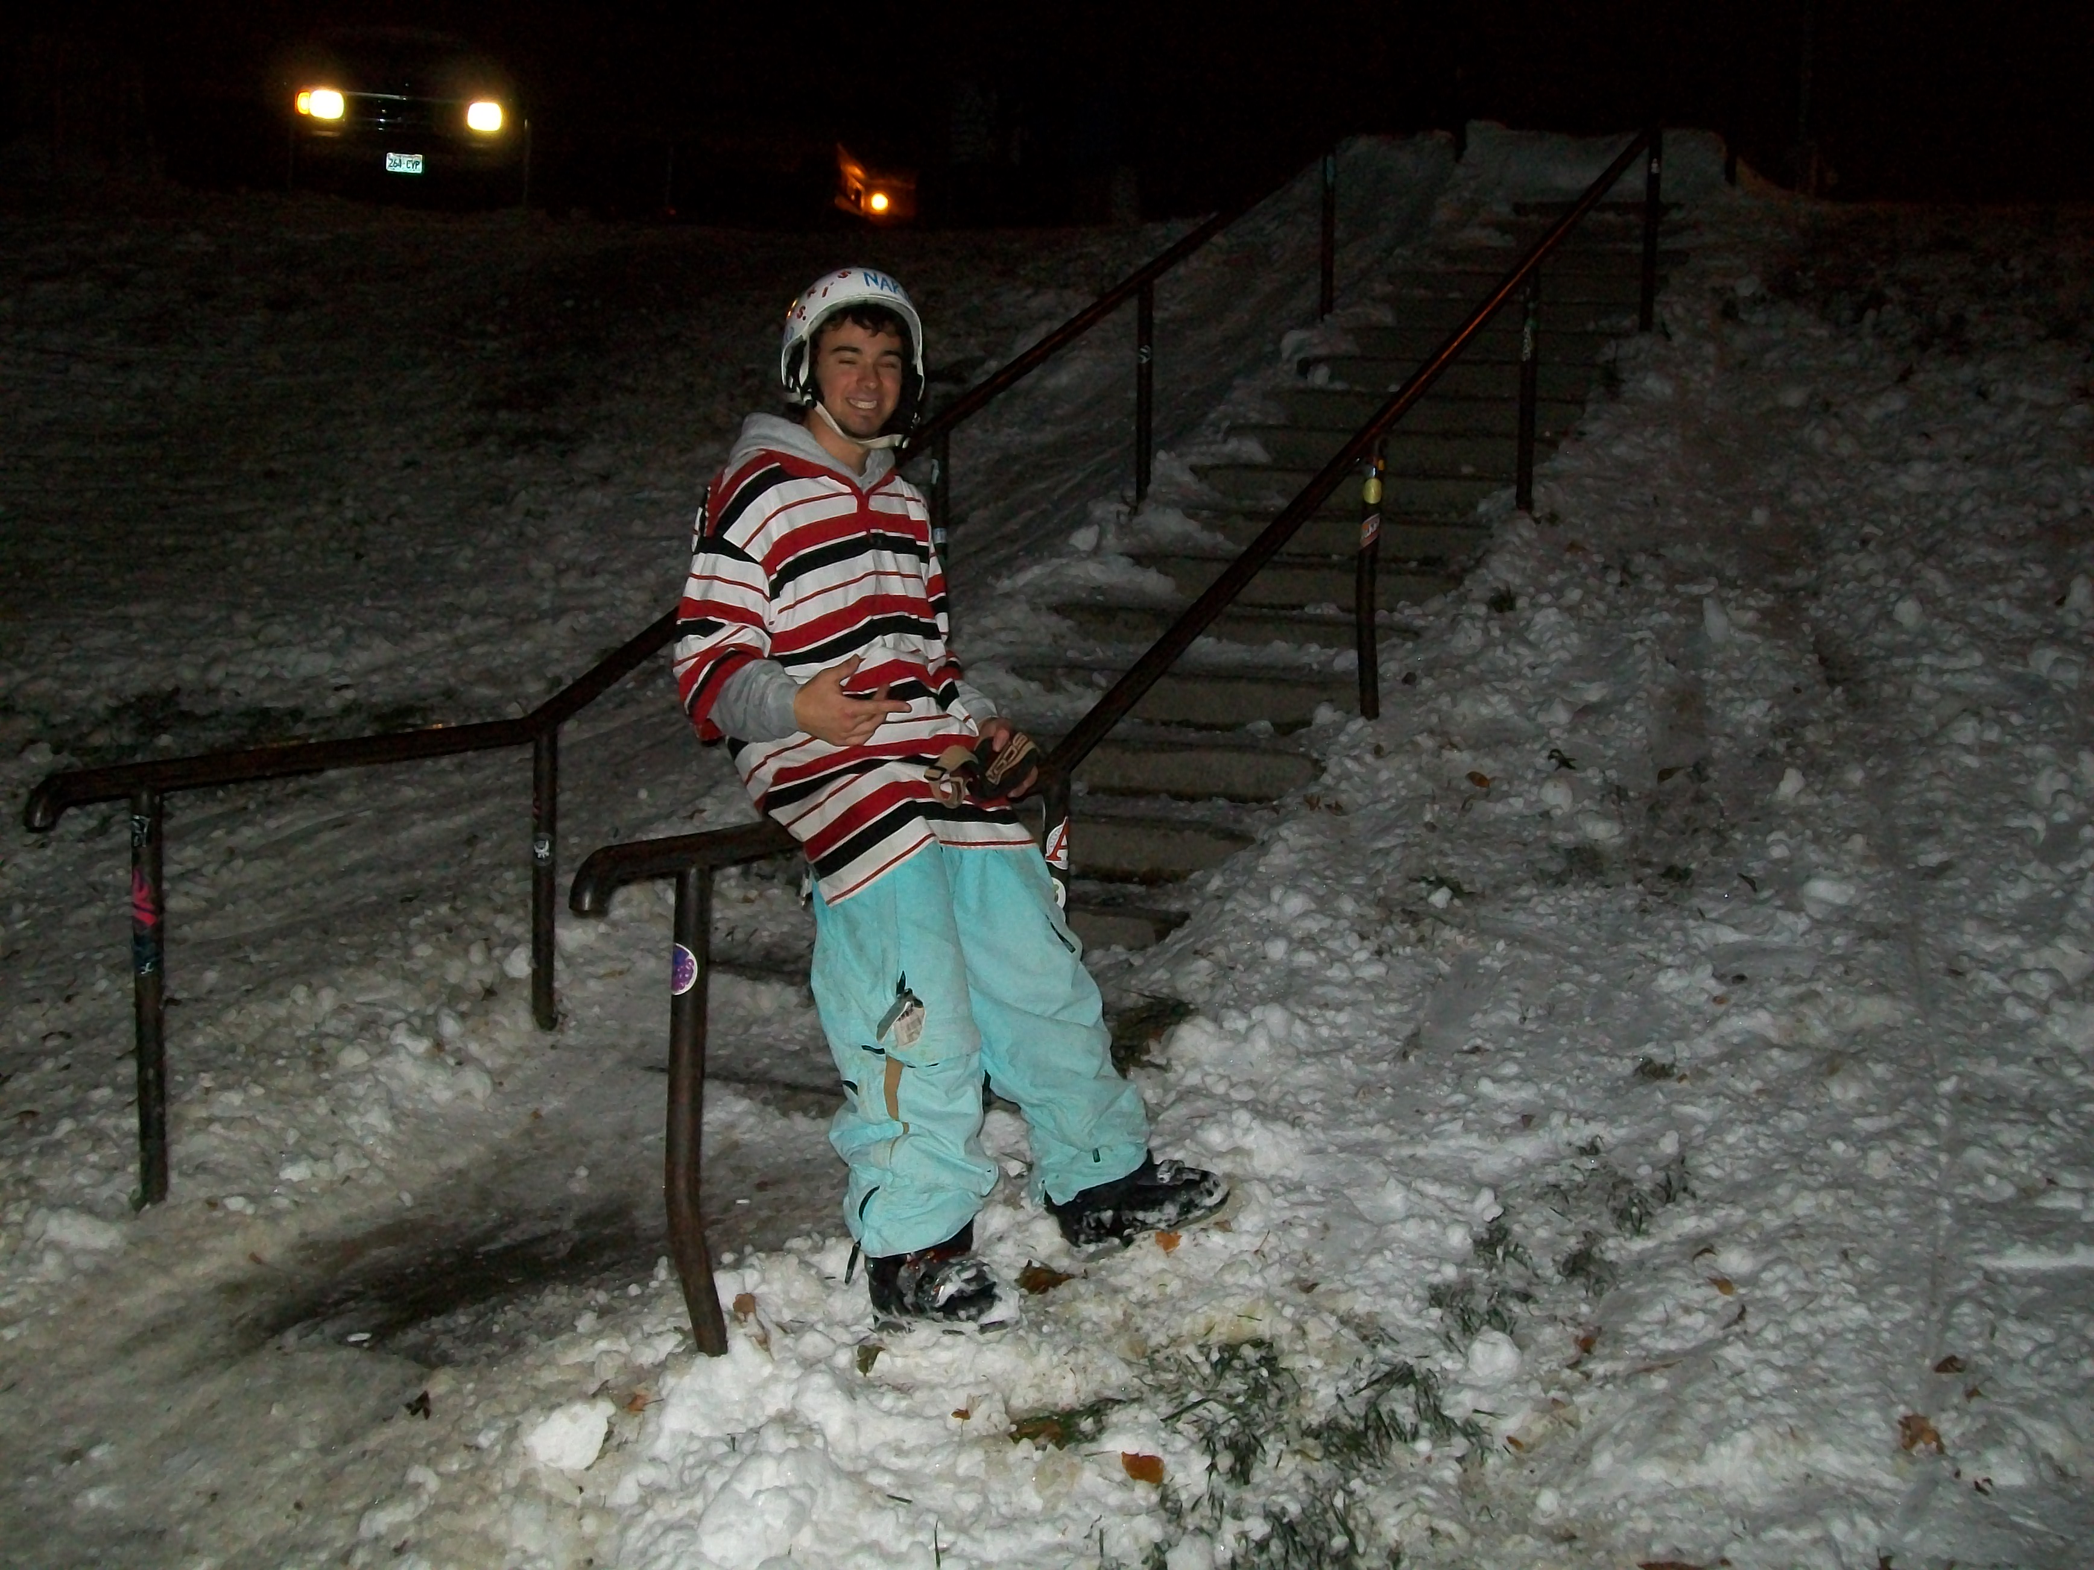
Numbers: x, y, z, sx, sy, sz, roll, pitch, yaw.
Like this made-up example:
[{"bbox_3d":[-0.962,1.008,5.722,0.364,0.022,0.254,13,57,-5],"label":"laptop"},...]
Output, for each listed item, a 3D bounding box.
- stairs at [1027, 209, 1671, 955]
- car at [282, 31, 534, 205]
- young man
[{"bbox_3d":[1.086,-1.040,7.592,1.360,2.790,6.700,6,8,26],"label":"stairs"},{"bbox_3d":[-6.027,-5.712,20.010,1.820,1.750,4.600,-1,8,-19],"label":"car"},{"bbox_3d":[-0.170,0.010,3.660,0.720,1.720,0.580,-5,10,-42],"label":"young man"}]

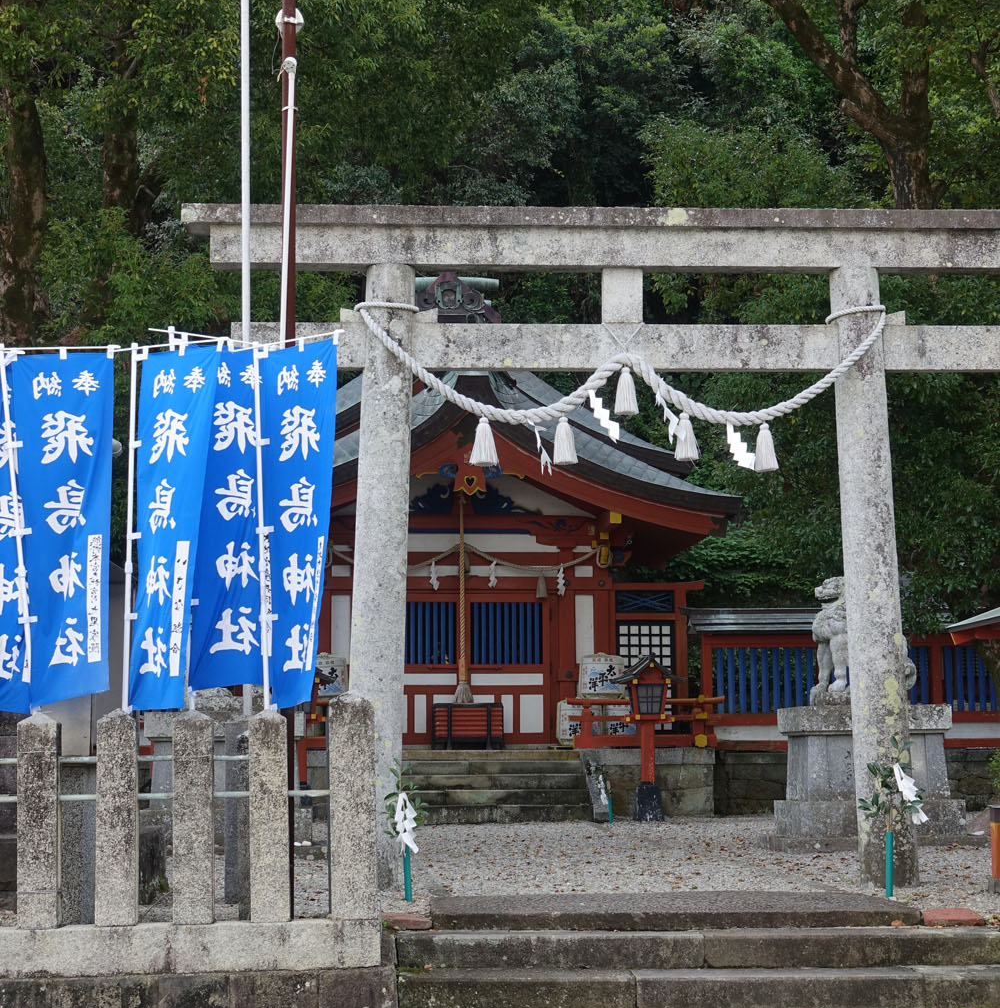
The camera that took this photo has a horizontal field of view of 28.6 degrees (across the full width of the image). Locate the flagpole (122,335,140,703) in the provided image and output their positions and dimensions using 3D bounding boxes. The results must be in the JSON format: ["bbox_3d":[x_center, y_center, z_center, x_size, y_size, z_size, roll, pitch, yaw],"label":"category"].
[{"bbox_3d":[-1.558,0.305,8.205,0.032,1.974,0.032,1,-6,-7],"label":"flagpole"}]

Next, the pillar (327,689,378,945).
[{"bbox_3d":[-0.616,1.276,8.139,0.185,0.963,0.175,0,-6,-7],"label":"pillar"}]

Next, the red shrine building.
[{"bbox_3d":[-0.336,0.767,24.955,6.188,4.627,4.100,0,-7,-2],"label":"red shrine building"}]

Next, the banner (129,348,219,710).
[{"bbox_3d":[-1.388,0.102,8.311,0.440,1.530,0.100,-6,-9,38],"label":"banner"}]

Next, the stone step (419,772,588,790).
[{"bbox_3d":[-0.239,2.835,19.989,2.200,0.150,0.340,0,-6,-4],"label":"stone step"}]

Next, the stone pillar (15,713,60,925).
[{"bbox_3d":[-1.868,1.275,7.944,0.160,0.857,0.155,-1,-6,-7],"label":"stone pillar"}]

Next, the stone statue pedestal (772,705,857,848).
[{"bbox_3d":[2.875,2.120,15.379,1.250,1.058,1.150,0,-6,-3],"label":"stone statue pedestal"}]

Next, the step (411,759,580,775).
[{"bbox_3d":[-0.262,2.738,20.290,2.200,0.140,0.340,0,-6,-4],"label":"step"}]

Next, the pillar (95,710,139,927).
[{"bbox_3d":[-1.586,1.304,8.168,0.168,0.887,0.155,0,-7,-5],"label":"pillar"}]

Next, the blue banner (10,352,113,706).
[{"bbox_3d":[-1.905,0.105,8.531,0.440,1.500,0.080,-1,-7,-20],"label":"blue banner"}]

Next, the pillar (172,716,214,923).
[{"bbox_3d":[-1.258,1.278,8.024,0.160,0.856,0.155,0,-6,-7],"label":"pillar"}]

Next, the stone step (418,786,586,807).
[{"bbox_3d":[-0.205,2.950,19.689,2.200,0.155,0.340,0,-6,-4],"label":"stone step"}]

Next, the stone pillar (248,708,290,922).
[{"bbox_3d":[-0.963,1.300,8.219,0.167,0.878,0.155,0,-7,-5],"label":"stone pillar"}]

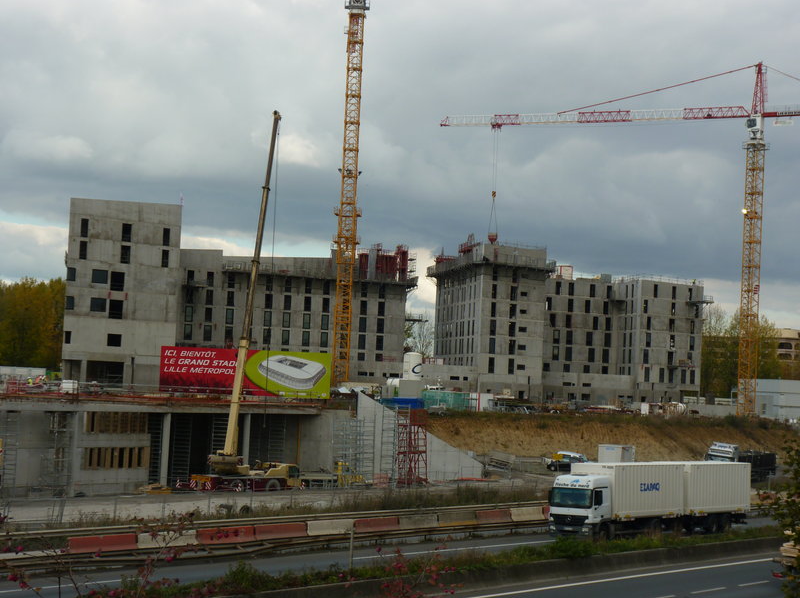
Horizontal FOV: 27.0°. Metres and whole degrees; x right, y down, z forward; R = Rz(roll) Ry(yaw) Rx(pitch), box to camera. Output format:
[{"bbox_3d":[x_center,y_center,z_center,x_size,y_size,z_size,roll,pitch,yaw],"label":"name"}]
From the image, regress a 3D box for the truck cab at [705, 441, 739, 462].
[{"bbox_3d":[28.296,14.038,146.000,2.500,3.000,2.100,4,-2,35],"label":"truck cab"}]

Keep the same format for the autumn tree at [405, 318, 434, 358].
[{"bbox_3d":[3.691,10.601,315.000,7.500,14.000,7.500,3,-3,0],"label":"autumn tree"}]

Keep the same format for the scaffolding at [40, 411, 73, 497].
[{"bbox_3d":[-20.995,9.501,102.000,1.200,5.100,1.700,1,-4,32],"label":"scaffolding"}]

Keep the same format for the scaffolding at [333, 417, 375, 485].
[{"bbox_3d":[-3.423,11.227,122.500,1.900,5.150,2.500,1,-4,32],"label":"scaffolding"}]

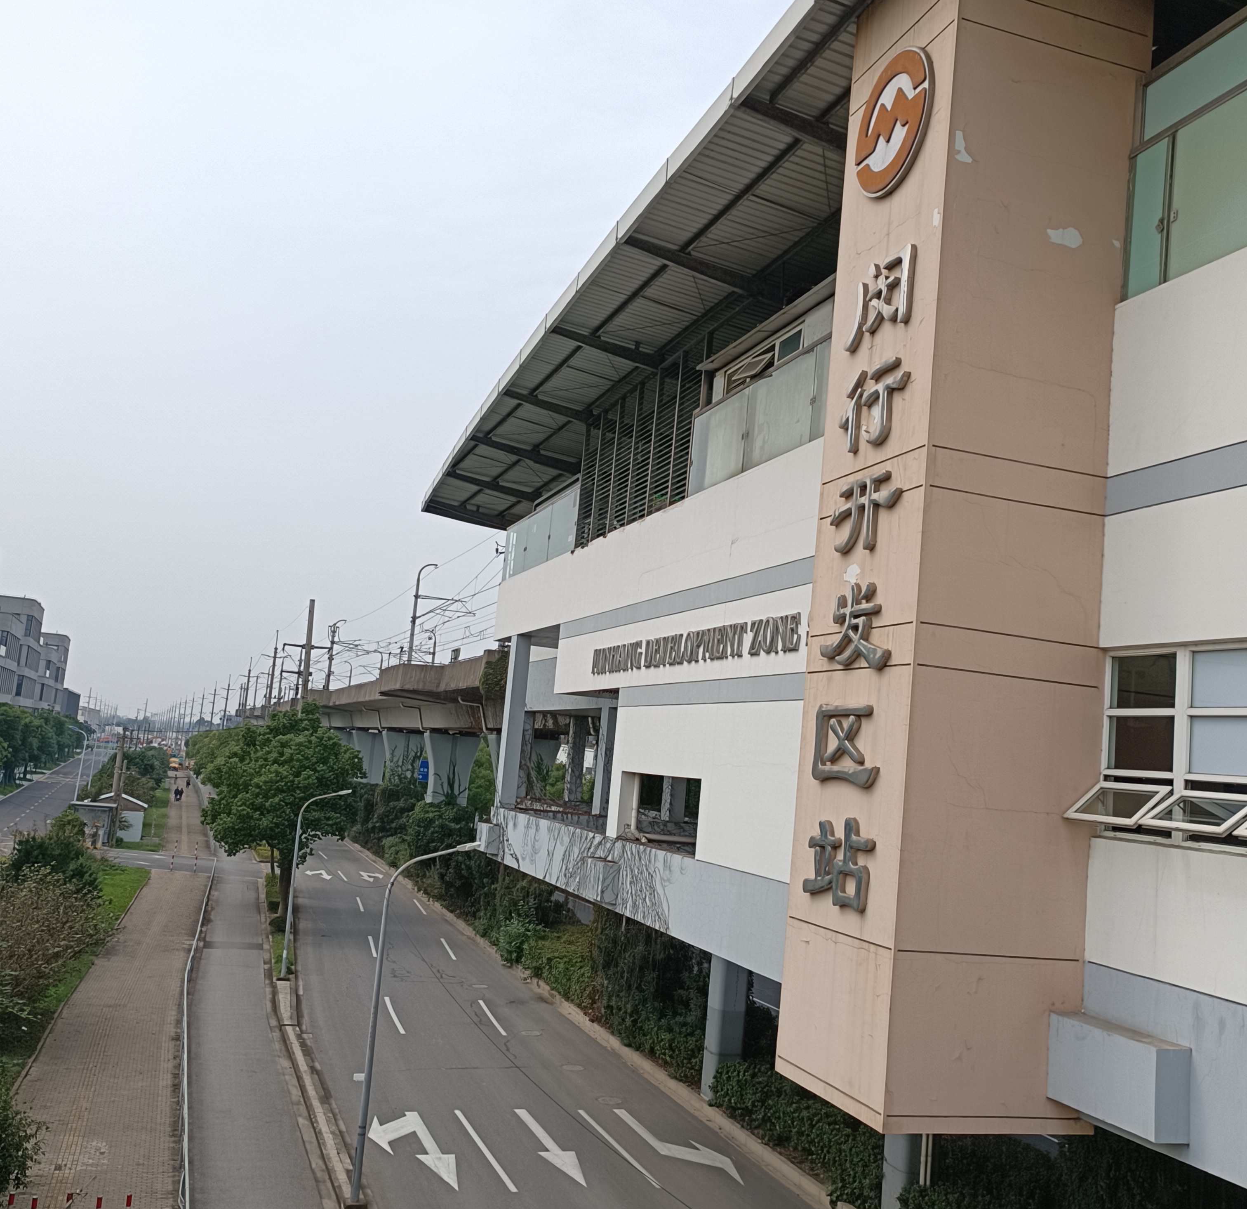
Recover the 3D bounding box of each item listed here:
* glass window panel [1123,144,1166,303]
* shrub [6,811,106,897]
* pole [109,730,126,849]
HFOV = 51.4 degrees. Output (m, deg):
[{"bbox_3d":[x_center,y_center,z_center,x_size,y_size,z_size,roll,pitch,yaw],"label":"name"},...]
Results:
[{"bbox_3d":[7.016,-5.127,17.348,0.060,2.009,0.810,8,-7,-17],"label":"glass window panel"},{"bbox_3d":[-30.187,13.272,69.984,4.600,3.800,4.500,8,-7,-17],"label":"shrub"},{"bbox_3d":[-36.509,13.246,93.738,0.380,8.500,0.400,8,-7,-17],"label":"pole"}]

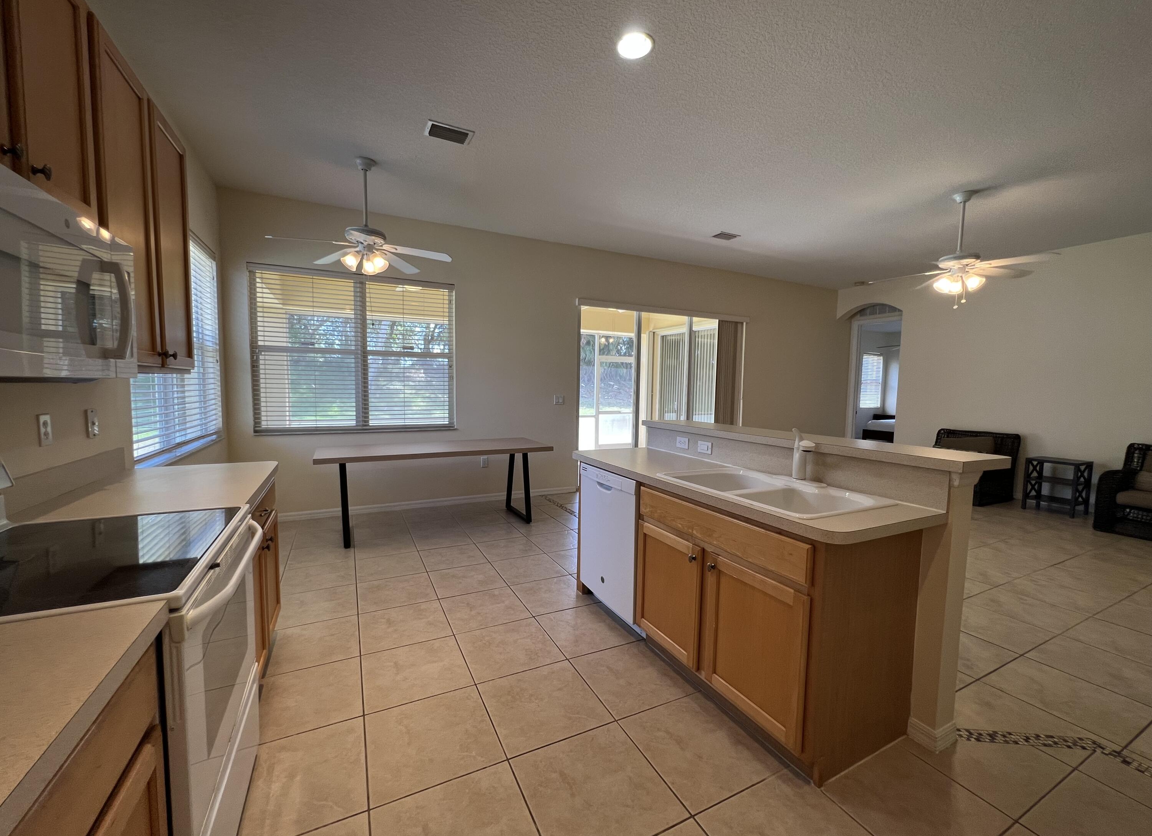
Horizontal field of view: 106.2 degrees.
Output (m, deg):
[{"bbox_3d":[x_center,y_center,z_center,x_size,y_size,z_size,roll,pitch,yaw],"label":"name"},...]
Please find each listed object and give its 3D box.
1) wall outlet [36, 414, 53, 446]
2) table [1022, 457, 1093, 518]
[{"bbox_3d":[-1.941,0.047,1.584,0.012,0.115,0.070,-2,5,-27],"label":"wall outlet"},{"bbox_3d":[5.327,0.764,4.794,0.338,0.586,0.417,-2,5,-27],"label":"table"}]

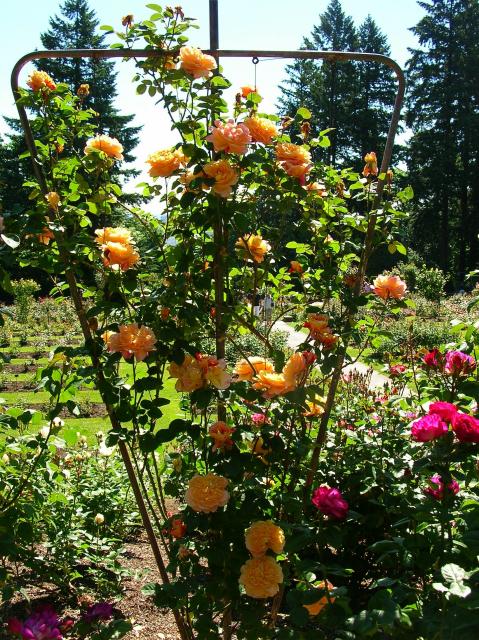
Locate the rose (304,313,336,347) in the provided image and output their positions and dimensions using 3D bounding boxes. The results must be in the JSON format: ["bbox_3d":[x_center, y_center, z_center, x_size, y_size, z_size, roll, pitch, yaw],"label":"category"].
[{"bbox_3d":[0.250,0.032,2.050,0.099,0.111,0.090,6,6,0],"label":"rose"}]

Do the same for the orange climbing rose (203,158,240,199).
[{"bbox_3d":[-0.055,-0.411,1.930,0.101,0.110,0.076,-2,4,-17],"label":"orange climbing rose"}]

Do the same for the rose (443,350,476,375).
[{"bbox_3d":[0.665,0.131,2.000,0.095,0.077,0.085,0,3,11],"label":"rose"}]

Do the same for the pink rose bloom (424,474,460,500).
[{"bbox_3d":[0.610,0.504,2.000,0.108,0.078,0.103,0,11,0],"label":"pink rose bloom"}]

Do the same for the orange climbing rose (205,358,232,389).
[{"bbox_3d":[-0.052,0.134,1.660,0.072,0.075,0.060,-2,3,-17],"label":"orange climbing rose"}]

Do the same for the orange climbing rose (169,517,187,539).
[{"bbox_3d":[-0.160,0.537,1.720,0.046,0.056,0.046,-1,3,6],"label":"orange climbing rose"}]

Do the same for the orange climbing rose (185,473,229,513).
[{"bbox_3d":[-0.082,0.430,1.660,0.109,0.100,0.075,-1,3,0],"label":"orange climbing rose"}]

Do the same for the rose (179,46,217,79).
[{"bbox_3d":[-0.123,-0.755,1.950,0.108,0.089,0.097,-1,4,-11],"label":"rose"}]

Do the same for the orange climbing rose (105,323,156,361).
[{"bbox_3d":[-0.320,0.063,1.950,0.148,0.106,0.111,-1,4,-6],"label":"orange climbing rose"}]

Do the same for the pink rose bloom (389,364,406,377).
[{"bbox_3d":[0.713,0.228,3.000,0.081,0.055,0.070,-1,3,0],"label":"pink rose bloom"}]

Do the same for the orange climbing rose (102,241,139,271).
[{"bbox_3d":[-0.349,-0.189,1.950,0.102,0.084,0.092,-1,4,-11],"label":"orange climbing rose"}]

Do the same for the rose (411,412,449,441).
[{"bbox_3d":[0.528,0.299,1.850,0.104,0.084,0.090,0,3,22],"label":"rose"}]

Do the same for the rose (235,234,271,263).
[{"bbox_3d":[0.040,-0.218,2.030,0.110,0.081,0.104,6,6,0],"label":"rose"}]

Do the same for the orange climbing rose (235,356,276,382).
[{"bbox_3d":[0.045,0.151,1.990,0.120,0.080,0.114,0,6,0],"label":"orange climbing rose"}]

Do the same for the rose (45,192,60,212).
[{"bbox_3d":[-0.500,-0.315,1.780,0.043,0.053,0.043,0,3,11],"label":"rose"}]

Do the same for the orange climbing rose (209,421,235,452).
[{"bbox_3d":[-0.054,0.350,2.000,0.076,0.091,0.068,-1,4,0],"label":"orange climbing rose"}]

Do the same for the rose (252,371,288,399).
[{"bbox_3d":[0.092,0.189,1.950,0.108,0.078,0.103,0,6,0],"label":"rose"}]

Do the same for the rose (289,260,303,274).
[{"bbox_3d":[0.174,-0.163,2.070,0.042,0.041,0.040,-1,4,0],"label":"rose"}]

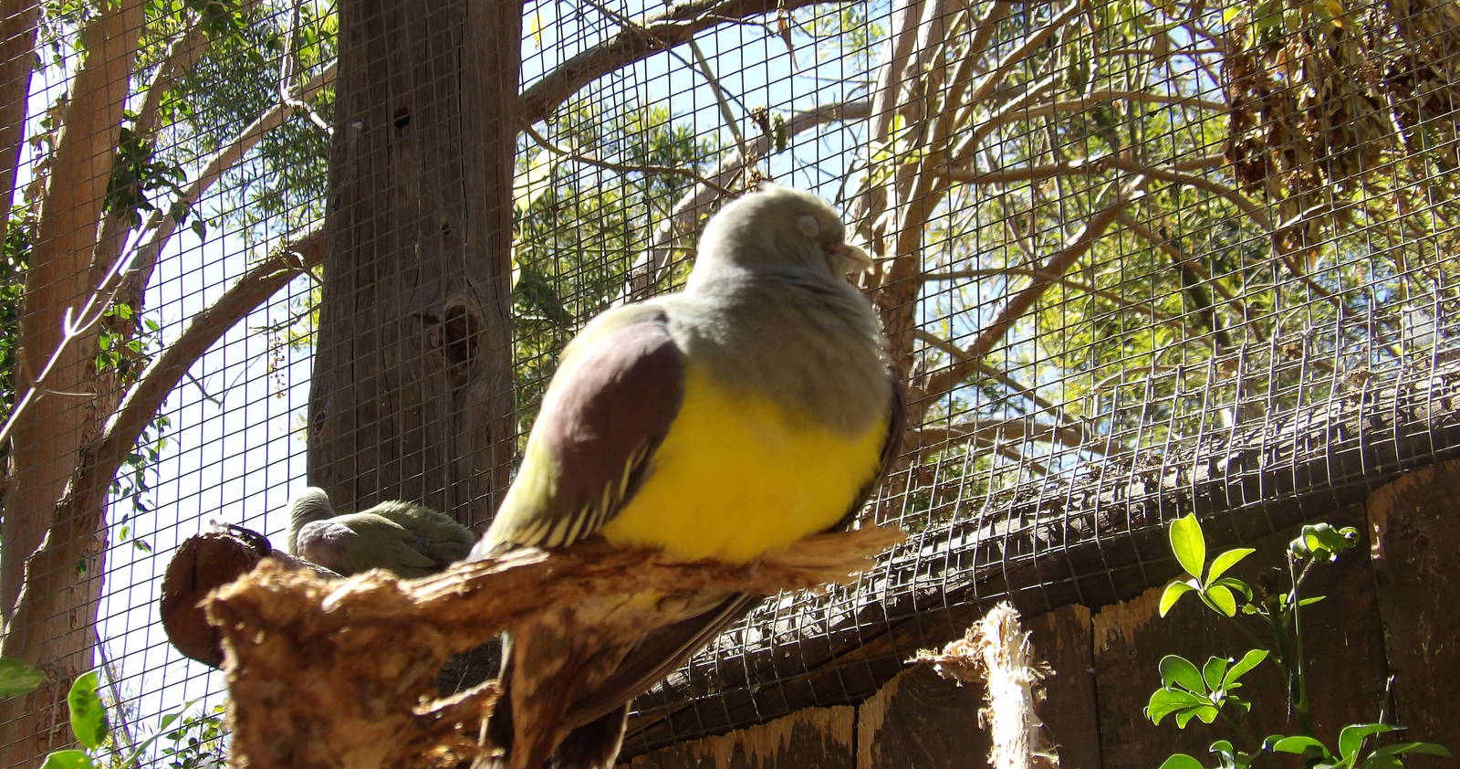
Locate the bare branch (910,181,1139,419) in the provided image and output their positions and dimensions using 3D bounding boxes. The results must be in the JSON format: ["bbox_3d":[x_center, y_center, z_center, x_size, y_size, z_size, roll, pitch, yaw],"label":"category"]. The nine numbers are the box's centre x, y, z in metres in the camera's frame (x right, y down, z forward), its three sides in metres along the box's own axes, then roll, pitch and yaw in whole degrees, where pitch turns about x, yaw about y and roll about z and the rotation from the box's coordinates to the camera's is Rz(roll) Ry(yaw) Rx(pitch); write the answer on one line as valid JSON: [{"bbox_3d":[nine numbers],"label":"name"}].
[{"bbox_3d":[0.281,-0.082,2.900,0.310,0.045,0.060,-47,-20,-3],"label":"bare branch"}]

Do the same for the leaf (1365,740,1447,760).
[{"bbox_3d":[0.357,0.193,1.600,0.046,0.012,0.022,-1,-28,0],"label":"leaf"}]

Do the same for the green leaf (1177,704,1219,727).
[{"bbox_3d":[0.252,0.179,1.640,0.024,0.014,0.026,-1,-28,0],"label":"green leaf"}]

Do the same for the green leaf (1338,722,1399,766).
[{"bbox_3d":[0.336,0.190,1.600,0.033,0.021,0.026,-1,-28,0],"label":"green leaf"}]

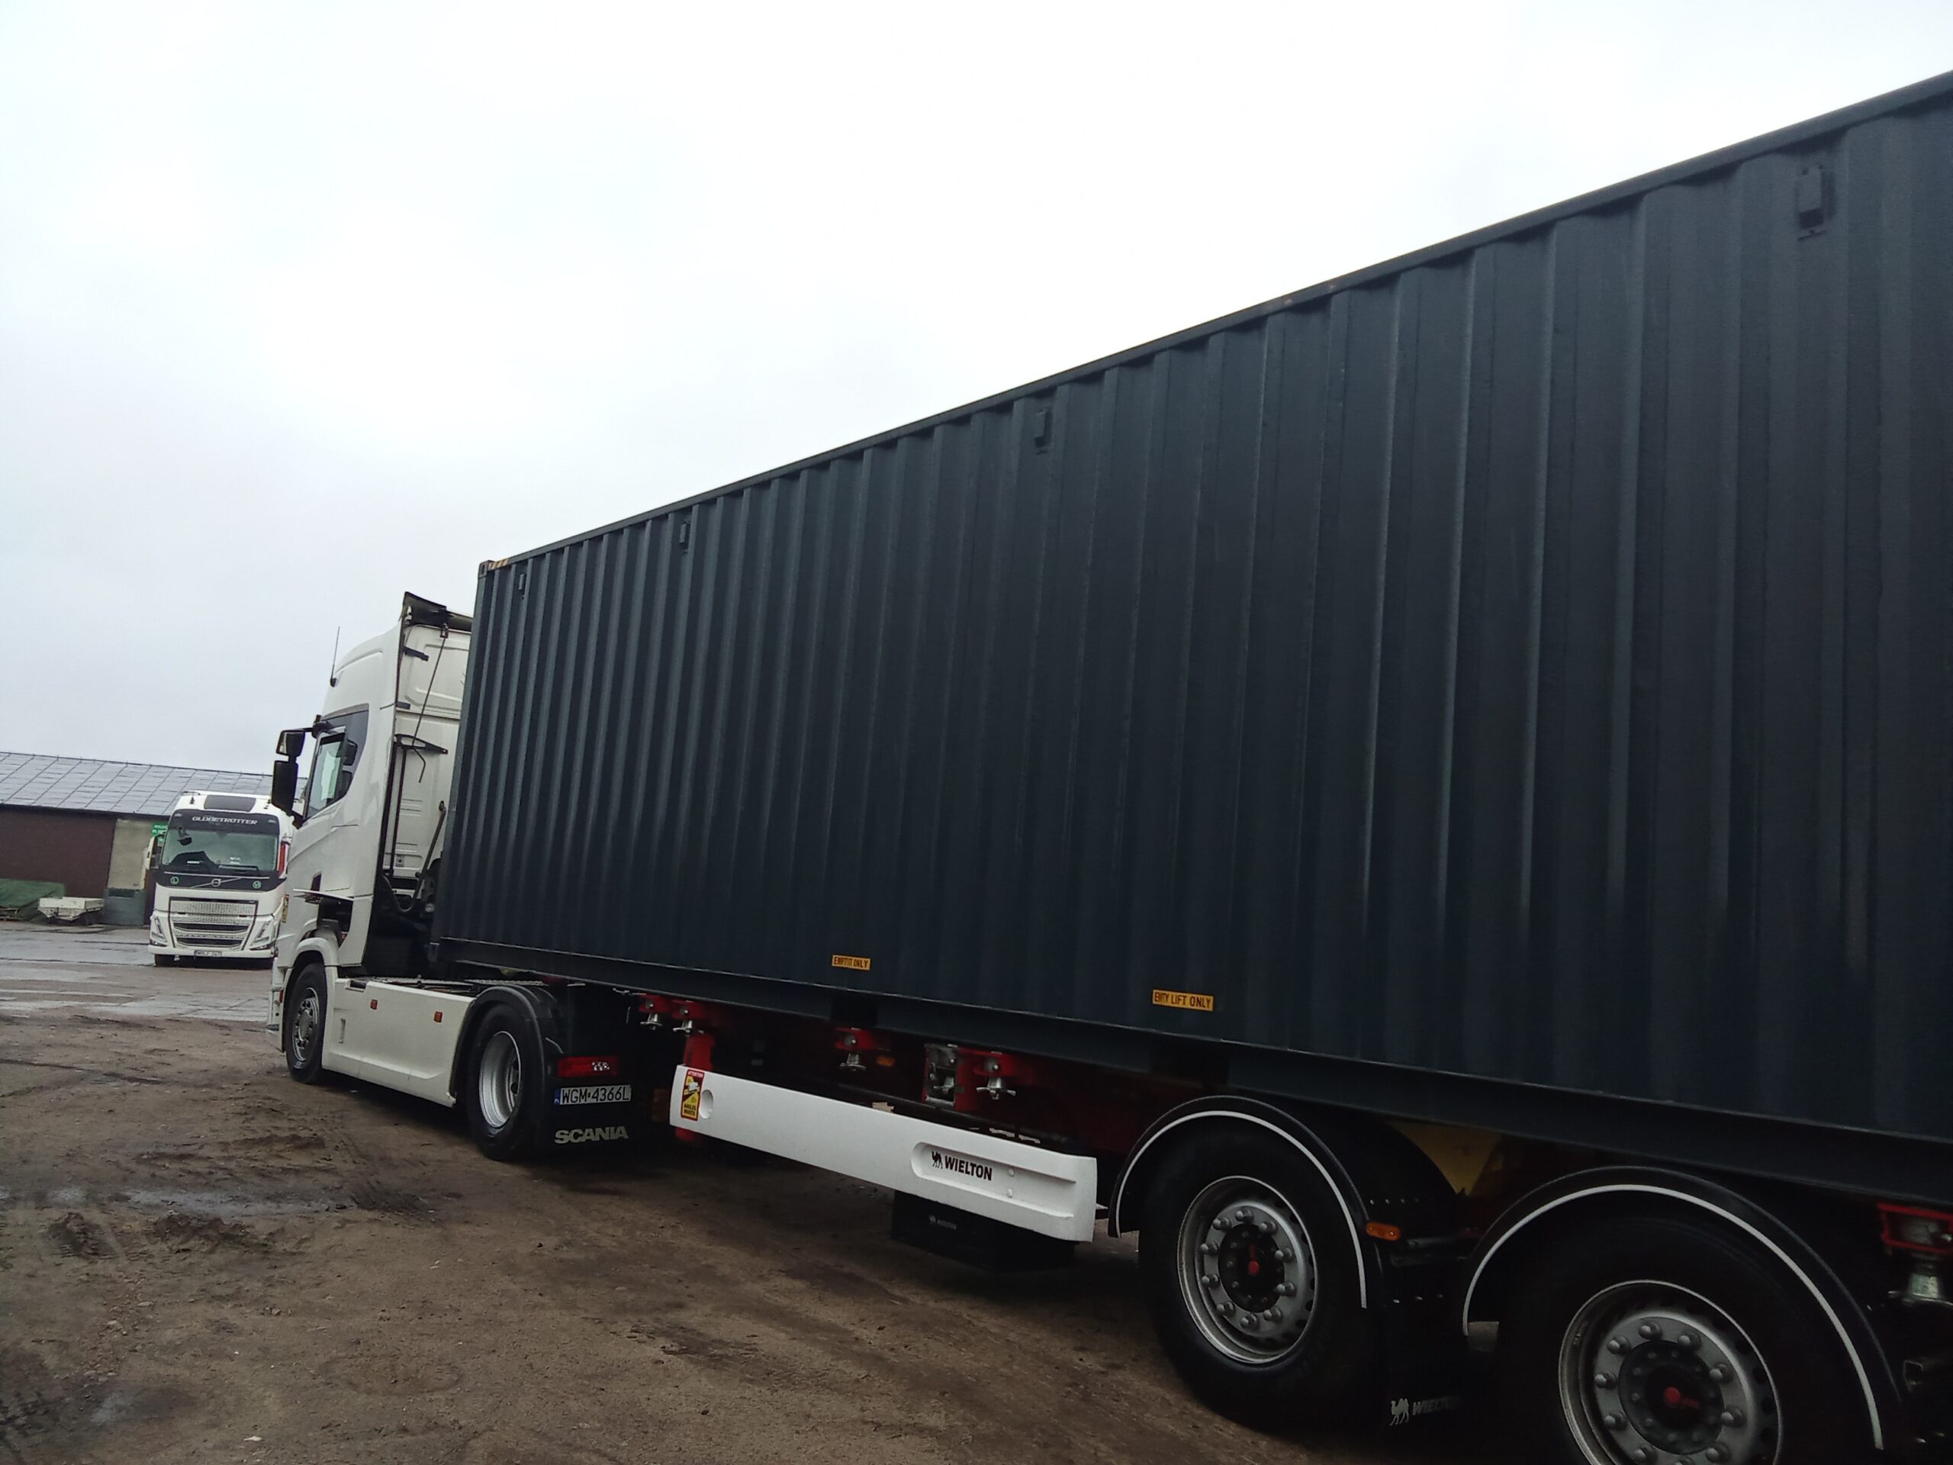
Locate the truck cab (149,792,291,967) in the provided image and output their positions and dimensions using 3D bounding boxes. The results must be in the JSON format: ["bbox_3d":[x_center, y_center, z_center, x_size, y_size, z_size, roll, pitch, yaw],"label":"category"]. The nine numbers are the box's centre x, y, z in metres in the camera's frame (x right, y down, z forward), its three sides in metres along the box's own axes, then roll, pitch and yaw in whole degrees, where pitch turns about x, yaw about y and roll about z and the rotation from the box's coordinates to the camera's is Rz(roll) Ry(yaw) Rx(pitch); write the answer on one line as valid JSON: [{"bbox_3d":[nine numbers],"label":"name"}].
[{"bbox_3d":[-16.282,3.193,34.311,2.520,3.580,2.400,6,-7,-23],"label":"truck cab"}]

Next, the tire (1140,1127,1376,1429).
[{"bbox_3d":[1.007,1.771,5.254,0.380,1.040,1.040,11,-10,-38],"label":"tire"}]

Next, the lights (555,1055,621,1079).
[{"bbox_3d":[-2.385,2.044,9.673,0.420,0.140,0.100,11,-10,-40],"label":"lights"}]

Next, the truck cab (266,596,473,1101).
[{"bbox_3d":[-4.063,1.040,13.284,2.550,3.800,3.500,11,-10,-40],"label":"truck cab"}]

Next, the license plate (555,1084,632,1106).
[{"bbox_3d":[-2.337,2.215,9.650,0.520,0.114,0.020,11,-10,-40],"label":"license plate"}]

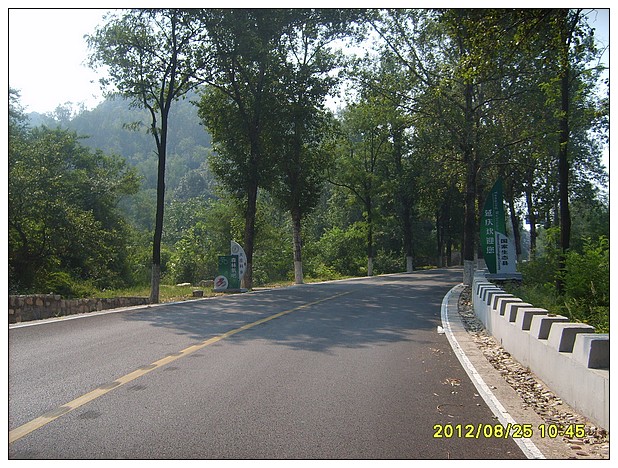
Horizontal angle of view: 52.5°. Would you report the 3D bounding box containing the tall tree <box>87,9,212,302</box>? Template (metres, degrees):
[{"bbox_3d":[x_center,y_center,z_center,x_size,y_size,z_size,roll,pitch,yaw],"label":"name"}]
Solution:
[{"bbox_3d":[-4.550,-2.700,18.200,3.800,9.400,3.700,0,-2,0],"label":"tall tree"}]

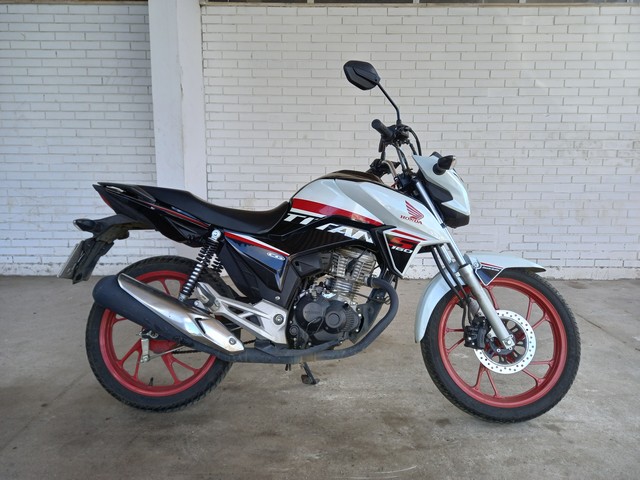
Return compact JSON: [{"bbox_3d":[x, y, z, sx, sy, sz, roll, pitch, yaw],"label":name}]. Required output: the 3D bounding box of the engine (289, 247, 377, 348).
[{"bbox_3d":[0.046,0.236,1.824,0.370,0.420,0.310,1,-7,3],"label":"engine"}]

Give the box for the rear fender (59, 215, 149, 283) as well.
[{"bbox_3d":[-0.844,0.039,1.897,0.350,0.280,0.220,1,-7,3],"label":"rear fender"}]

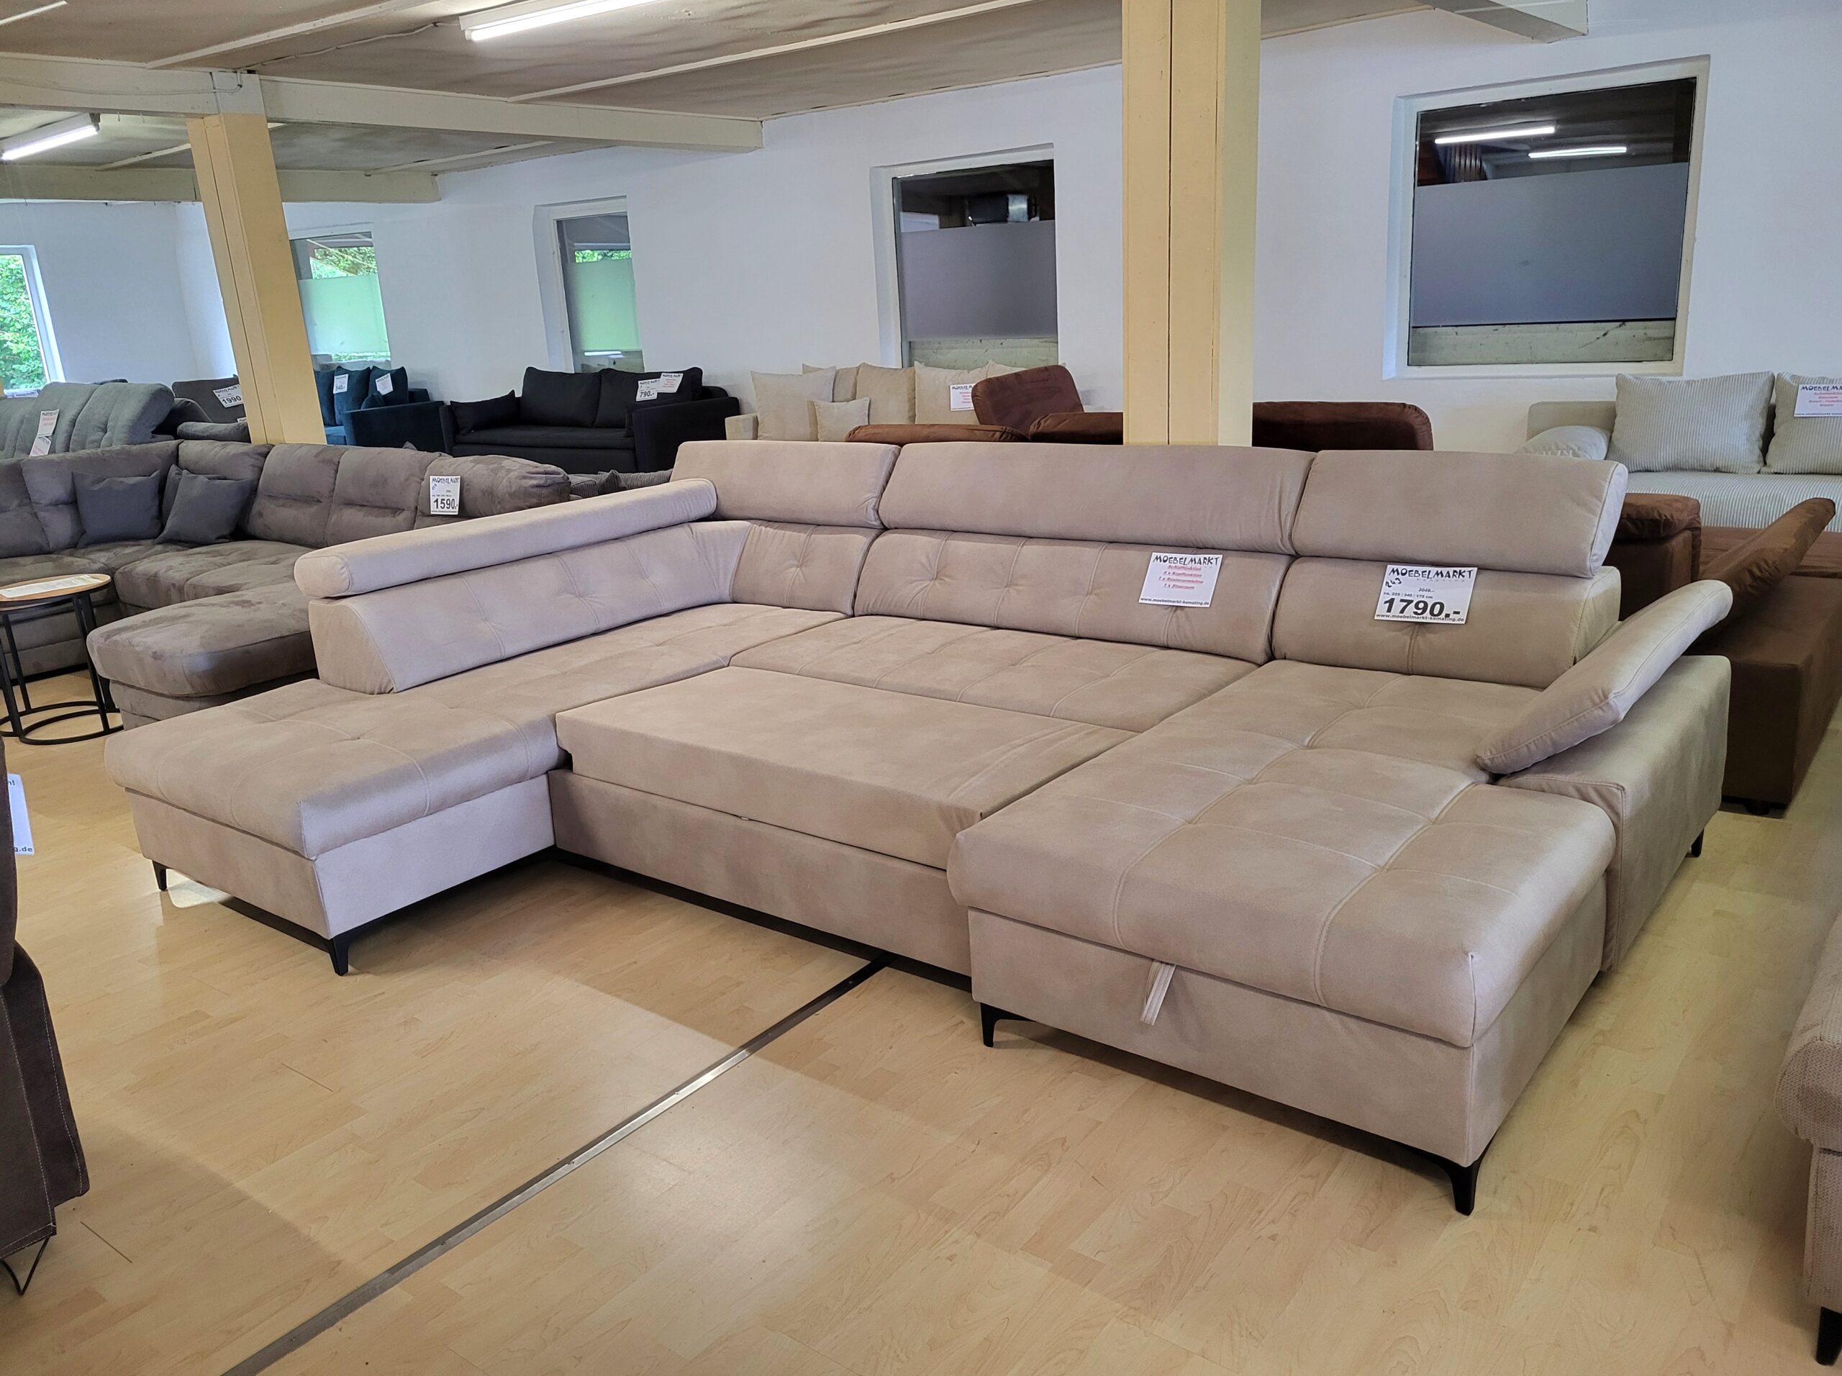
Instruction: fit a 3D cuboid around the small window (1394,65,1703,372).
[{"bbox_3d":[2.934,-2.191,6.553,1.310,1.300,0.100,9,20,36],"label":"small window"}]

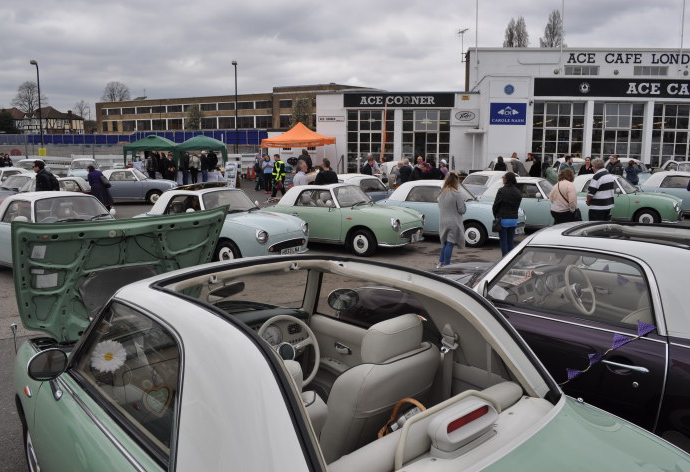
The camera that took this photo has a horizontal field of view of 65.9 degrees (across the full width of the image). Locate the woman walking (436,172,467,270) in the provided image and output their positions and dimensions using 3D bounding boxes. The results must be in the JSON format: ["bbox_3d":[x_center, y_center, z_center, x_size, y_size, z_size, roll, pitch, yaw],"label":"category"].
[{"bbox_3d":[1.865,-0.264,9.275,0.520,1.660,0.420,3,10,17],"label":"woman walking"}]

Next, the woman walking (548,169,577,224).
[{"bbox_3d":[4.499,-0.523,10.954,0.550,1.650,0.420,1,9,3],"label":"woman walking"}]

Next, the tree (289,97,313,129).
[{"bbox_3d":[-5.855,-13.807,70.720,3.600,9.211,3.600,0,9,0],"label":"tree"}]

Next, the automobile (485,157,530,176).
[{"bbox_3d":[7.120,-2.756,23.620,1.630,1.365,3.740,0,9,1],"label":"automobile"}]

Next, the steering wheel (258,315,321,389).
[{"bbox_3d":[-0.299,0.604,2.746,0.386,0.386,0.100,-9,-17,-44],"label":"steering wheel"}]

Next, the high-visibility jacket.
[{"bbox_3d":[-2.770,-2.758,22.500,0.380,0.840,0.550,-9,13,-44],"label":"high-visibility jacket"}]

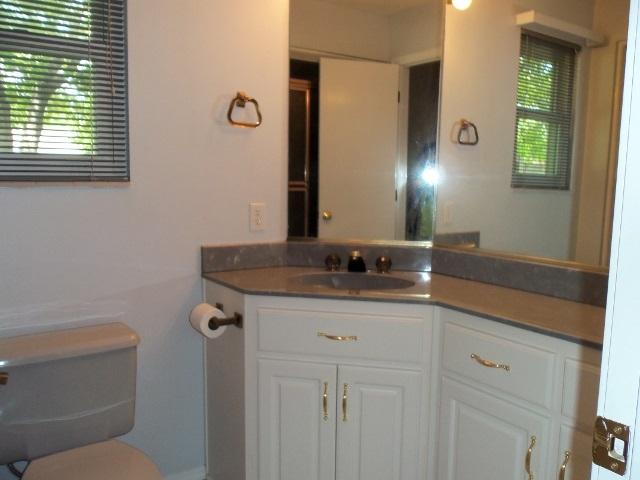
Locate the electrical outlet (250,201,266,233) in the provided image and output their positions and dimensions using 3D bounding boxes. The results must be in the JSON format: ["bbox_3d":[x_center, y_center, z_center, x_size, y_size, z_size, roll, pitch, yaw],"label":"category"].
[{"bbox_3d":[-0.251,-0.092,2.165,0.070,0.114,0.008,-4,8,-35],"label":"electrical outlet"}]

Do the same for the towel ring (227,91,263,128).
[{"bbox_3d":[-0.295,-0.497,2.048,0.141,0.140,0.066,-4,8,-35],"label":"towel ring"}]

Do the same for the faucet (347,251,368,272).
[{"bbox_3d":[0.145,0.090,2.106,0.072,0.078,0.125,2,6,11],"label":"faucet"}]

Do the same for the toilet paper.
[{"bbox_3d":[-0.383,0.278,1.842,0.101,0.101,0.102,-4,8,-35],"label":"toilet paper"}]

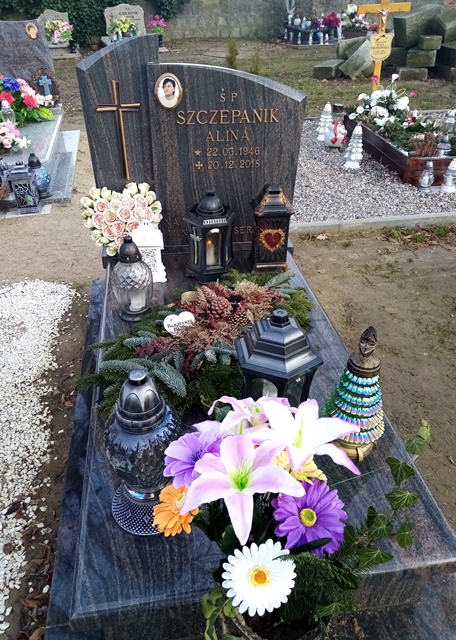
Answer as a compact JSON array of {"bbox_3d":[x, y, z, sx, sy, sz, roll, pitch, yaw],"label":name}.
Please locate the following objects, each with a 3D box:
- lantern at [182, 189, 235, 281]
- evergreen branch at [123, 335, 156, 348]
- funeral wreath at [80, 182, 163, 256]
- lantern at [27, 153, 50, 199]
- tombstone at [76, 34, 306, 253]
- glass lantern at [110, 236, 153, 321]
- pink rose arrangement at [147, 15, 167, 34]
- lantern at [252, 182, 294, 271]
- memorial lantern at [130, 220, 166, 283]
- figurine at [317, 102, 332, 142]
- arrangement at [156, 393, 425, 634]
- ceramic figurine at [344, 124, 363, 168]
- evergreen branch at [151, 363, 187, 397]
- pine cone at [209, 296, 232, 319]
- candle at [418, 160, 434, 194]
[{"bbox_3d":[-0.071,-0.350,1.940,0.205,0.345,0.180,-6,33,-11],"label":"lantern"},{"bbox_3d":[-0.280,0.068,1.518,0.108,0.032,0.040,-2,33,-5],"label":"evergreen branch"},{"bbox_3d":[-0.439,-0.404,1.990,0.335,0.340,0.120,-3,22,-5],"label":"funeral wreath"},{"bbox_3d":[-1.194,-0.915,3.024,0.115,0.260,0.115,-5,35,-8],"label":"lantern"},{"bbox_3d":[-0.122,-0.688,1.956,0.870,0.823,0.150,-5,34,-8],"label":"tombstone"},{"bbox_3d":[-0.337,-0.153,1.685,0.143,0.290,0.143,-6,33,-11],"label":"glass lantern"},{"bbox_3d":[-1.383,-5.708,9.301,0.370,0.360,0.340,-5,35,-8],"label":"pink rose arrangement"},{"bbox_3d":[0.170,-0.376,1.943,0.146,0.344,0.146,-5,34,-8],"label":"lantern"},{"bbox_3d":[-0.312,-0.291,1.936,0.140,0.240,0.130,-4,33,-8],"label":"memorial lantern"},{"bbox_3d":[1.014,-2.080,5.050,0.170,0.365,0.170,-8,35,-13],"label":"figurine"},{"bbox_3d":[0.089,0.287,0.710,0.350,0.410,0.290,8,33,10],"label":"arrangement"},{"bbox_3d":[0.971,-1.327,3.654,0.145,0.303,0.145,-5,35,-8],"label":"ceramic figurine"},{"bbox_3d":[-0.172,0.172,1.390,0.145,0.045,0.060,39,45,13],"label":"evergreen branch"},{"bbox_3d":[-0.024,-0.038,1.506,0.073,0.073,0.073,-5,35,-8],"label":"pine cone"},{"bbox_3d":[1.554,-1.119,3.760,0.115,0.240,0.115,-5,34,-7],"label":"candle"}]

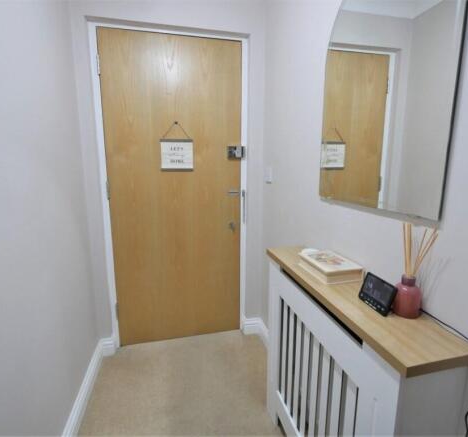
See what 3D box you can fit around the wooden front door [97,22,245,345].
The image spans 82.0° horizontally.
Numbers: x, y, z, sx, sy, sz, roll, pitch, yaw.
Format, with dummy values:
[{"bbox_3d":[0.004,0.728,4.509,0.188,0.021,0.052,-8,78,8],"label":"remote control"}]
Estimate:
[{"bbox_3d":[-0.366,-0.128,1.788,0.926,1.998,0.090,-2,10,-12],"label":"wooden front door"}]

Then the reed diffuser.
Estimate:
[{"bbox_3d":[0.439,0.125,0.671,0.066,0.233,0.078,-2,10,-12],"label":"reed diffuser"}]

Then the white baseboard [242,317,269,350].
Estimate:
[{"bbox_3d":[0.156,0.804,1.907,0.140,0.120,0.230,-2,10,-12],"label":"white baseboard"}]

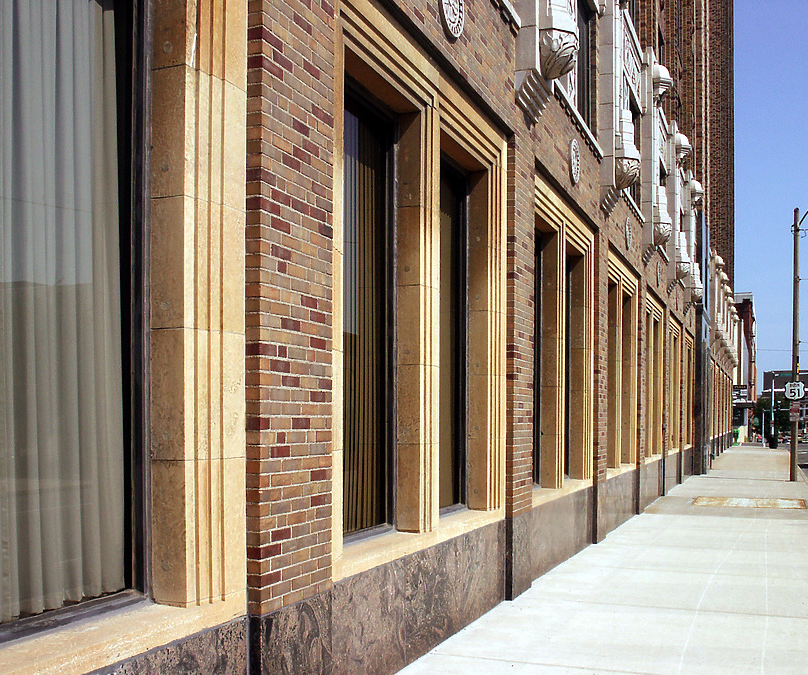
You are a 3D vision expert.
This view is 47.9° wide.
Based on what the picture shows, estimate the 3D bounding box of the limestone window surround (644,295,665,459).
[{"bbox_3d":[5.365,0.863,20.083,0.300,3.530,3.700,-2,-5,22],"label":"limestone window surround"}]

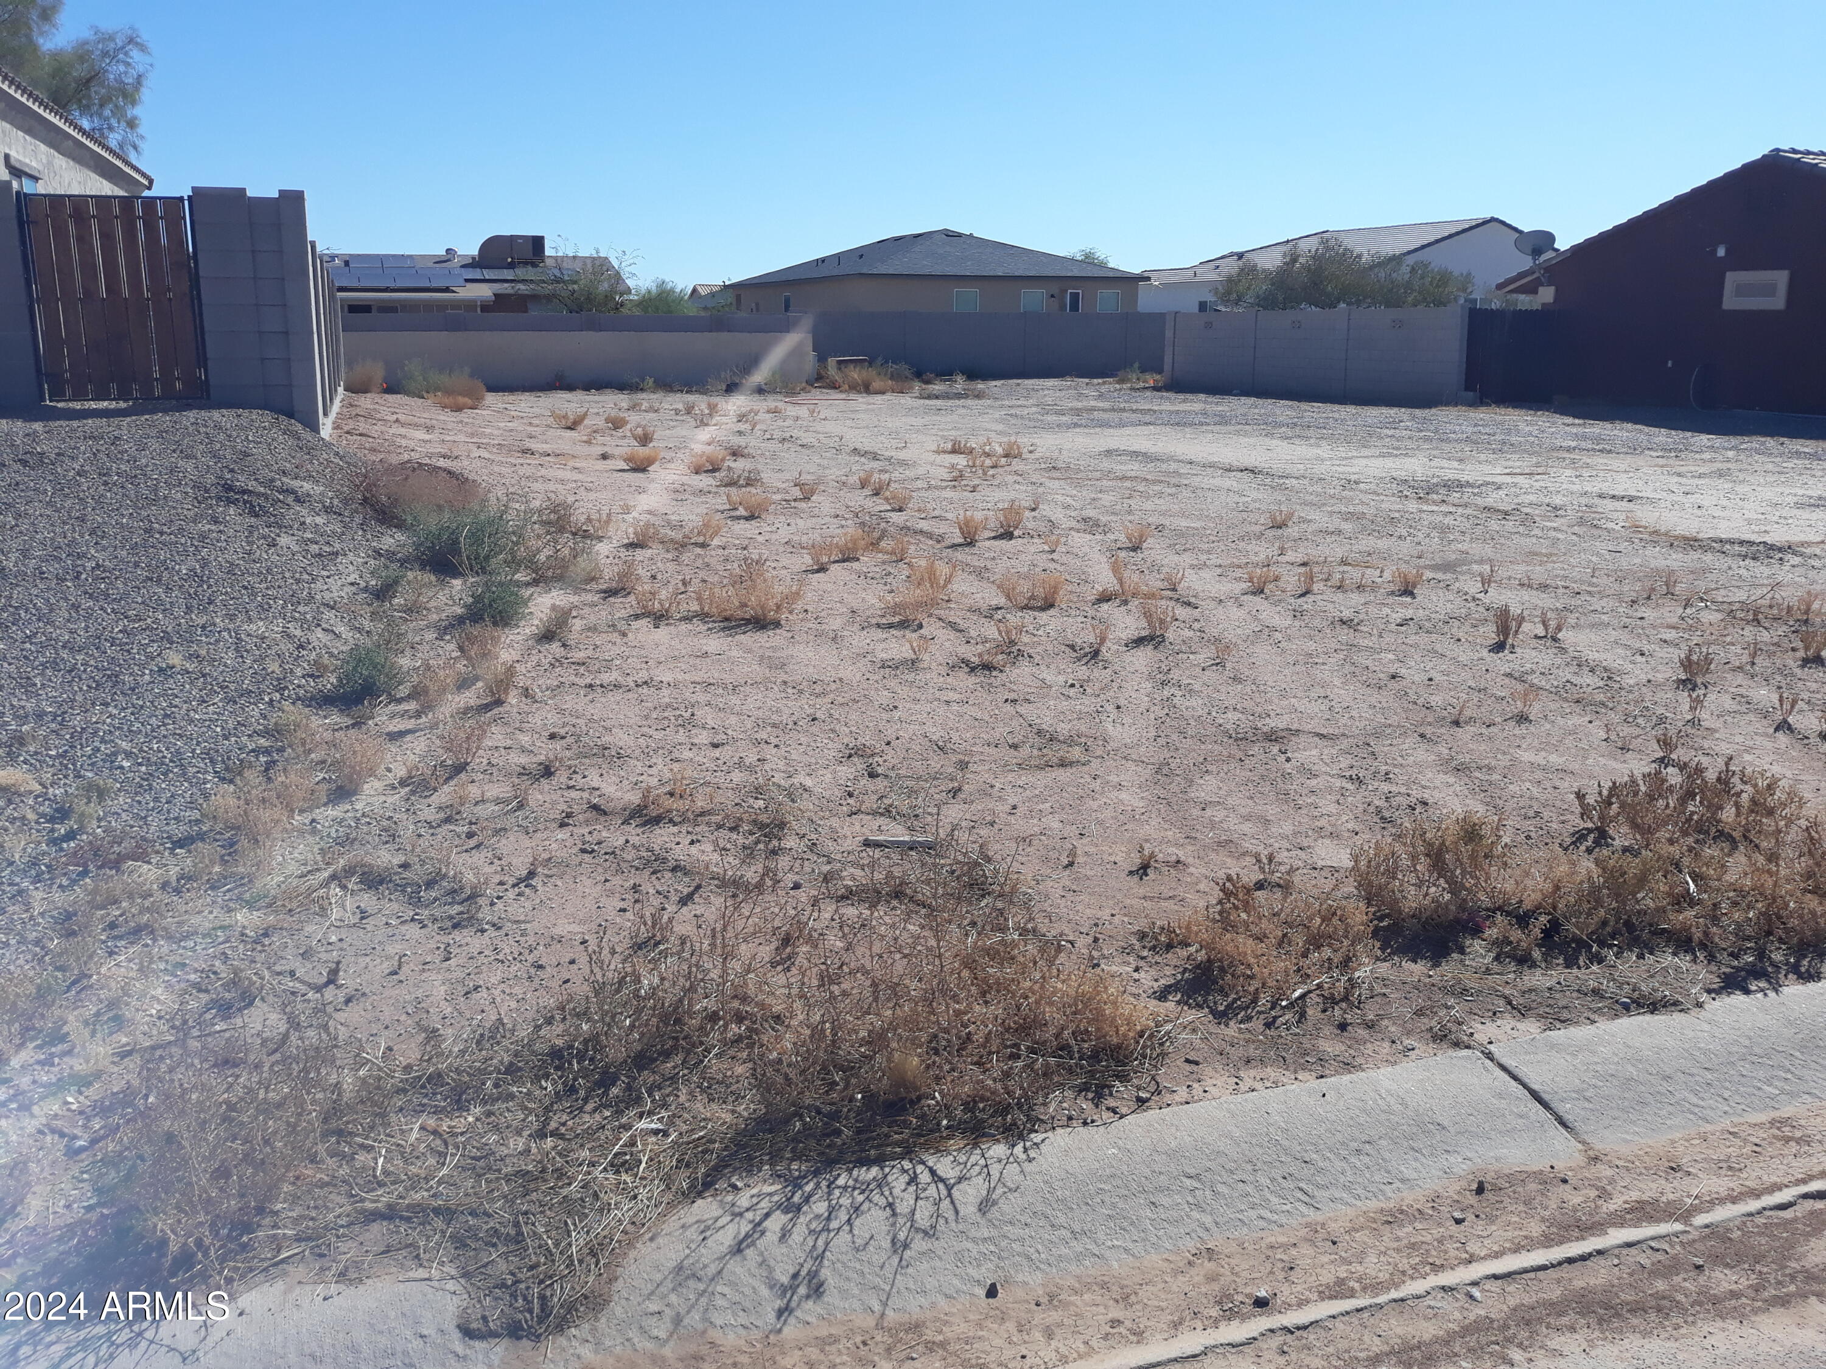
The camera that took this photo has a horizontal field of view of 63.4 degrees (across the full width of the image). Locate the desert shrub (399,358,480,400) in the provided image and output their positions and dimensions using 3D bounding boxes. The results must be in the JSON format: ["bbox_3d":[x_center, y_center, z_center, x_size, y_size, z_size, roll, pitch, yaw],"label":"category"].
[{"bbox_3d":[-9.739,-6.306,30.370,1.620,0.774,1.300,-4,14,-17],"label":"desert shrub"}]

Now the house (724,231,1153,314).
[{"bbox_3d":[0.093,-17.356,65.564,12.000,4.981,20.750,-5,15,-20],"label":"house"}]

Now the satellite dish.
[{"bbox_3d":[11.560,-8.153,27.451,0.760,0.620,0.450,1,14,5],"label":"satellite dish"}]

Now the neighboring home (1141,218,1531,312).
[{"bbox_3d":[19.204,-17.412,65.484,11.947,5.126,18.500,-5,15,-20],"label":"neighboring home"}]

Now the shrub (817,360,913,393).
[{"bbox_3d":[-0.999,-6.747,32.321,2.050,0.692,1.500,0,14,-2],"label":"shrub"}]

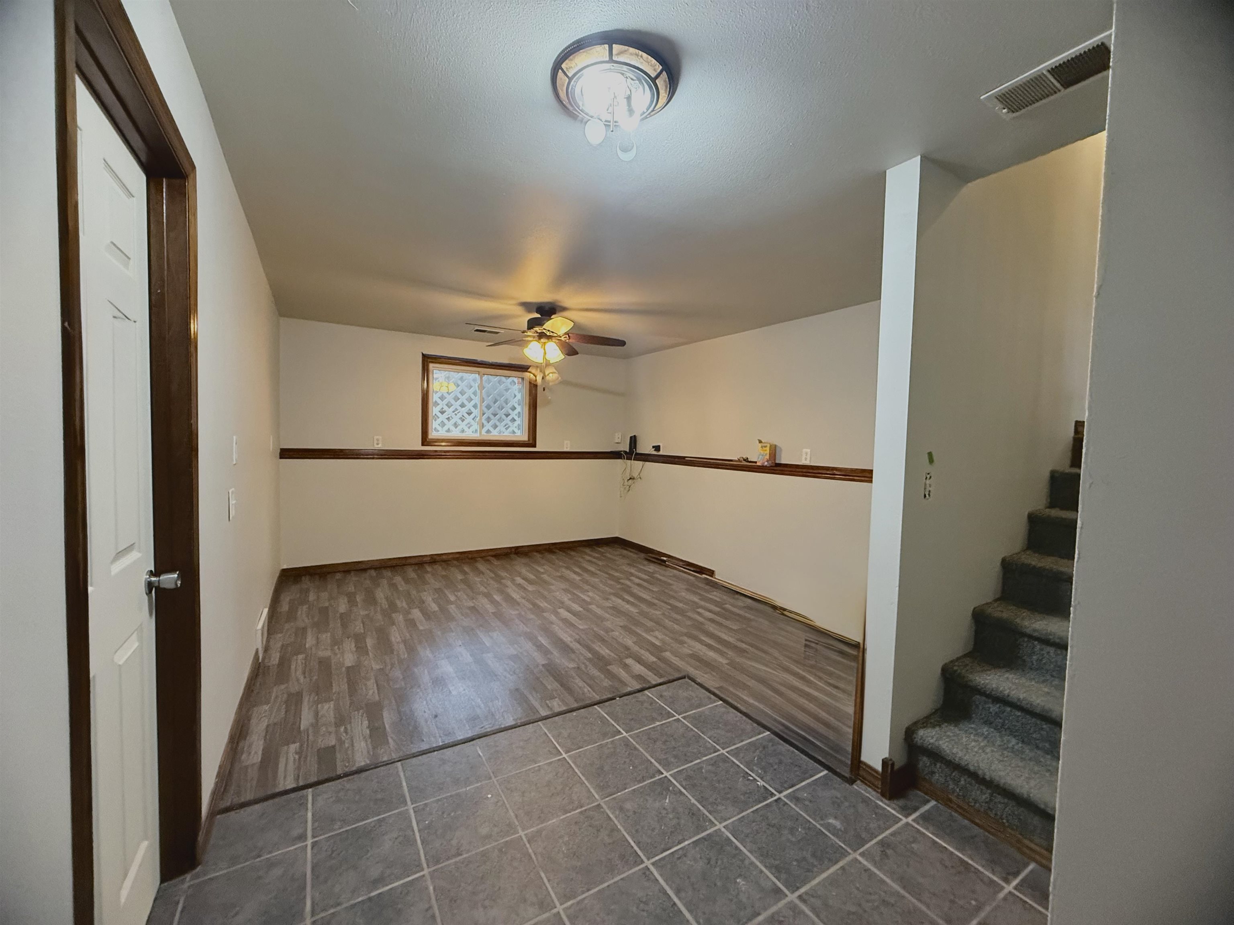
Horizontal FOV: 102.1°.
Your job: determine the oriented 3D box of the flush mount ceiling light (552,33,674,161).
[{"bbox_3d":[-0.008,-1.073,1.498,0.380,0.165,0.380,1,3,0],"label":"flush mount ceiling light"}]

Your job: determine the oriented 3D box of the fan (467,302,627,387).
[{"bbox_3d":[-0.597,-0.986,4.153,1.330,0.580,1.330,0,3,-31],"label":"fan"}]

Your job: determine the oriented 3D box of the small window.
[{"bbox_3d":[-1.566,-0.686,5.834,1.345,1.005,0.100,0,3,-31],"label":"small window"}]

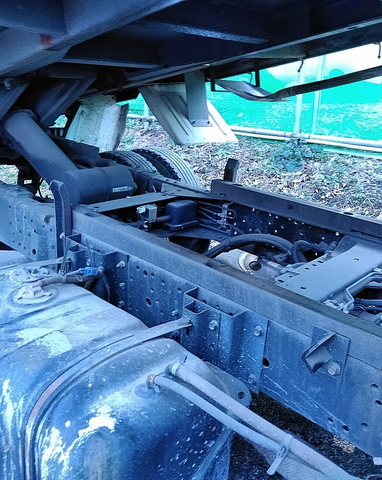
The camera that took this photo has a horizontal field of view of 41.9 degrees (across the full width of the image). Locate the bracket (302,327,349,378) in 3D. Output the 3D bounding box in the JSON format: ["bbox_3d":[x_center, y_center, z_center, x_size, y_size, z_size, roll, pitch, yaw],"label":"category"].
[{"bbox_3d":[0.235,0.231,0.944,0.082,0.092,0.101,21,25,37],"label":"bracket"}]

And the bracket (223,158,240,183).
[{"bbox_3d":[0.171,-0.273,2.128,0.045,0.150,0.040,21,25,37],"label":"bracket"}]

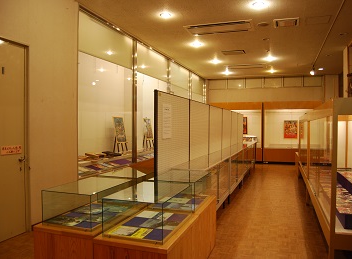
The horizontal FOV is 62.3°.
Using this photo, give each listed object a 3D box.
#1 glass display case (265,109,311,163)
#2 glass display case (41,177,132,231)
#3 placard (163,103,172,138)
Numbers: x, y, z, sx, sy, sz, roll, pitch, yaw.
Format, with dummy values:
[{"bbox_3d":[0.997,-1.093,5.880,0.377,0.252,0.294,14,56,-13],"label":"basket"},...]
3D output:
[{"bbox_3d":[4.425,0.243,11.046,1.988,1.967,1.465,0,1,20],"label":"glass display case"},{"bbox_3d":[-0.765,0.656,2.708,0.487,0.283,0.729,0,1,20],"label":"glass display case"},{"bbox_3d":[-0.099,-0.090,3.523,0.011,0.418,0.275,0,1,20],"label":"placard"}]

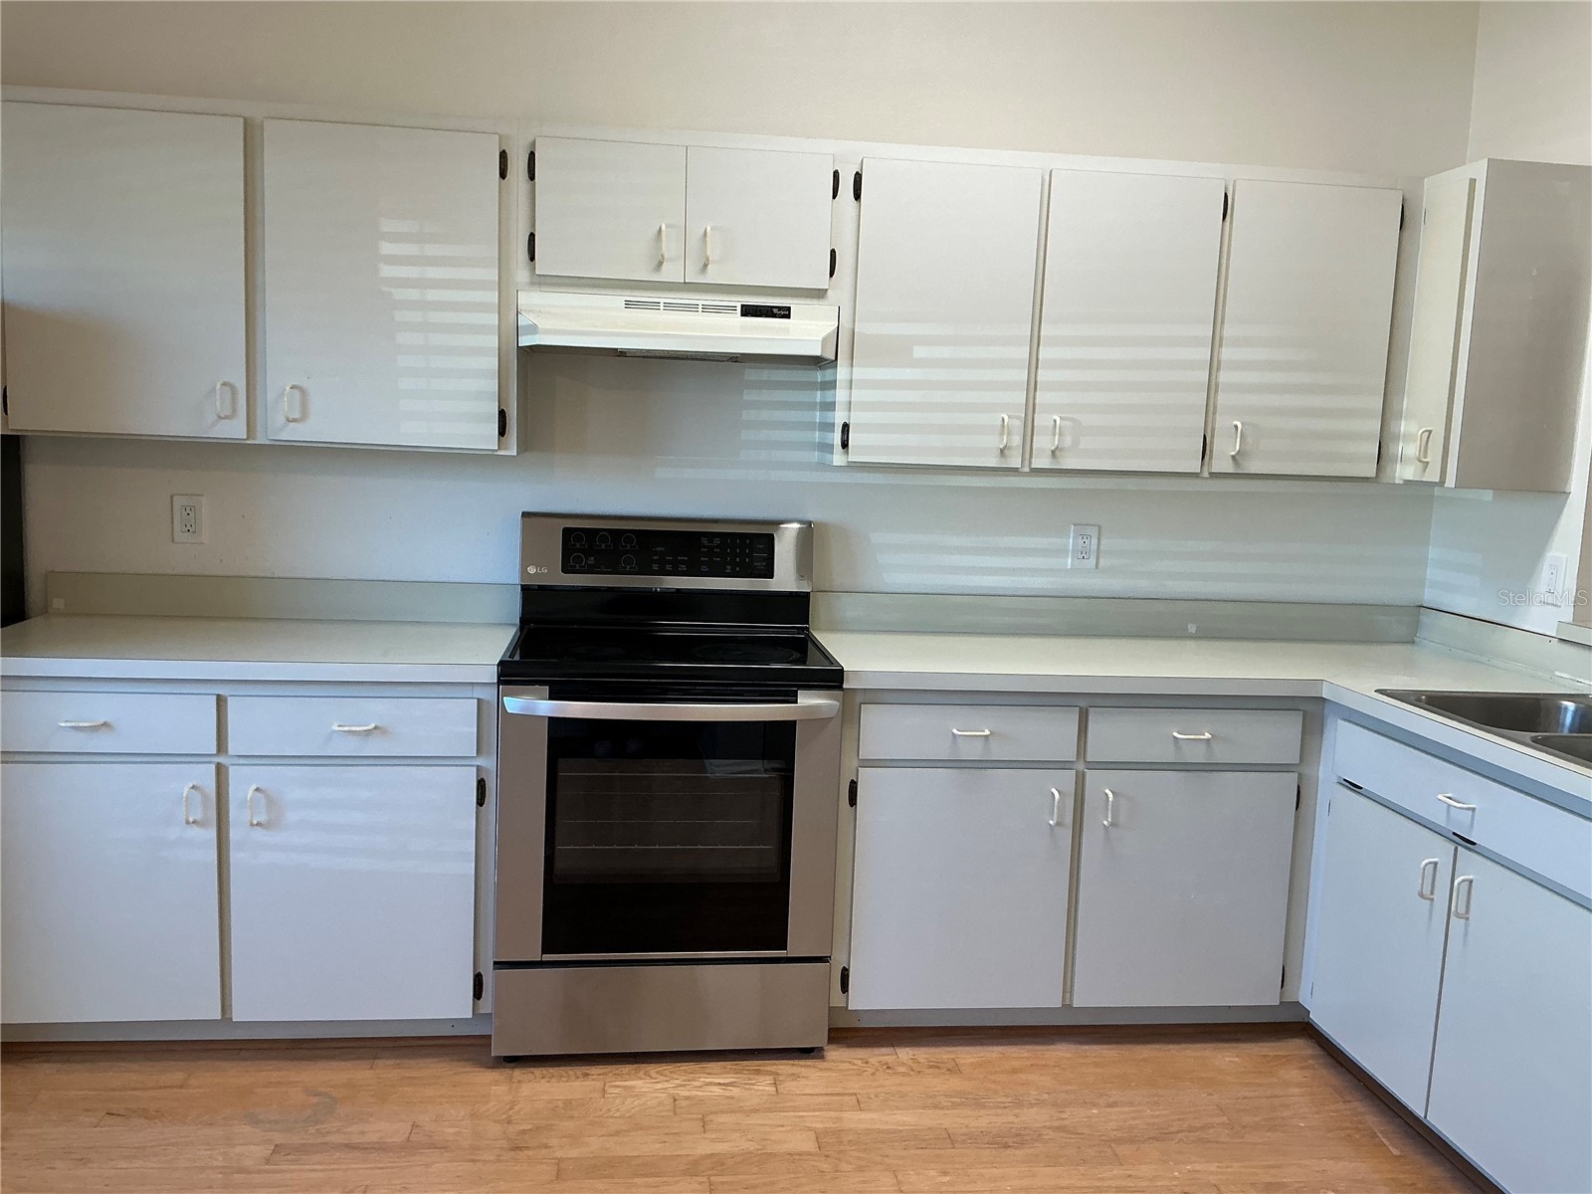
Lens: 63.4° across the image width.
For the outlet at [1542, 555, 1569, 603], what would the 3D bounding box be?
[{"bbox_3d":[1.859,-0.041,3.164,0.012,0.119,0.074,1,7,-7],"label":"outlet"}]

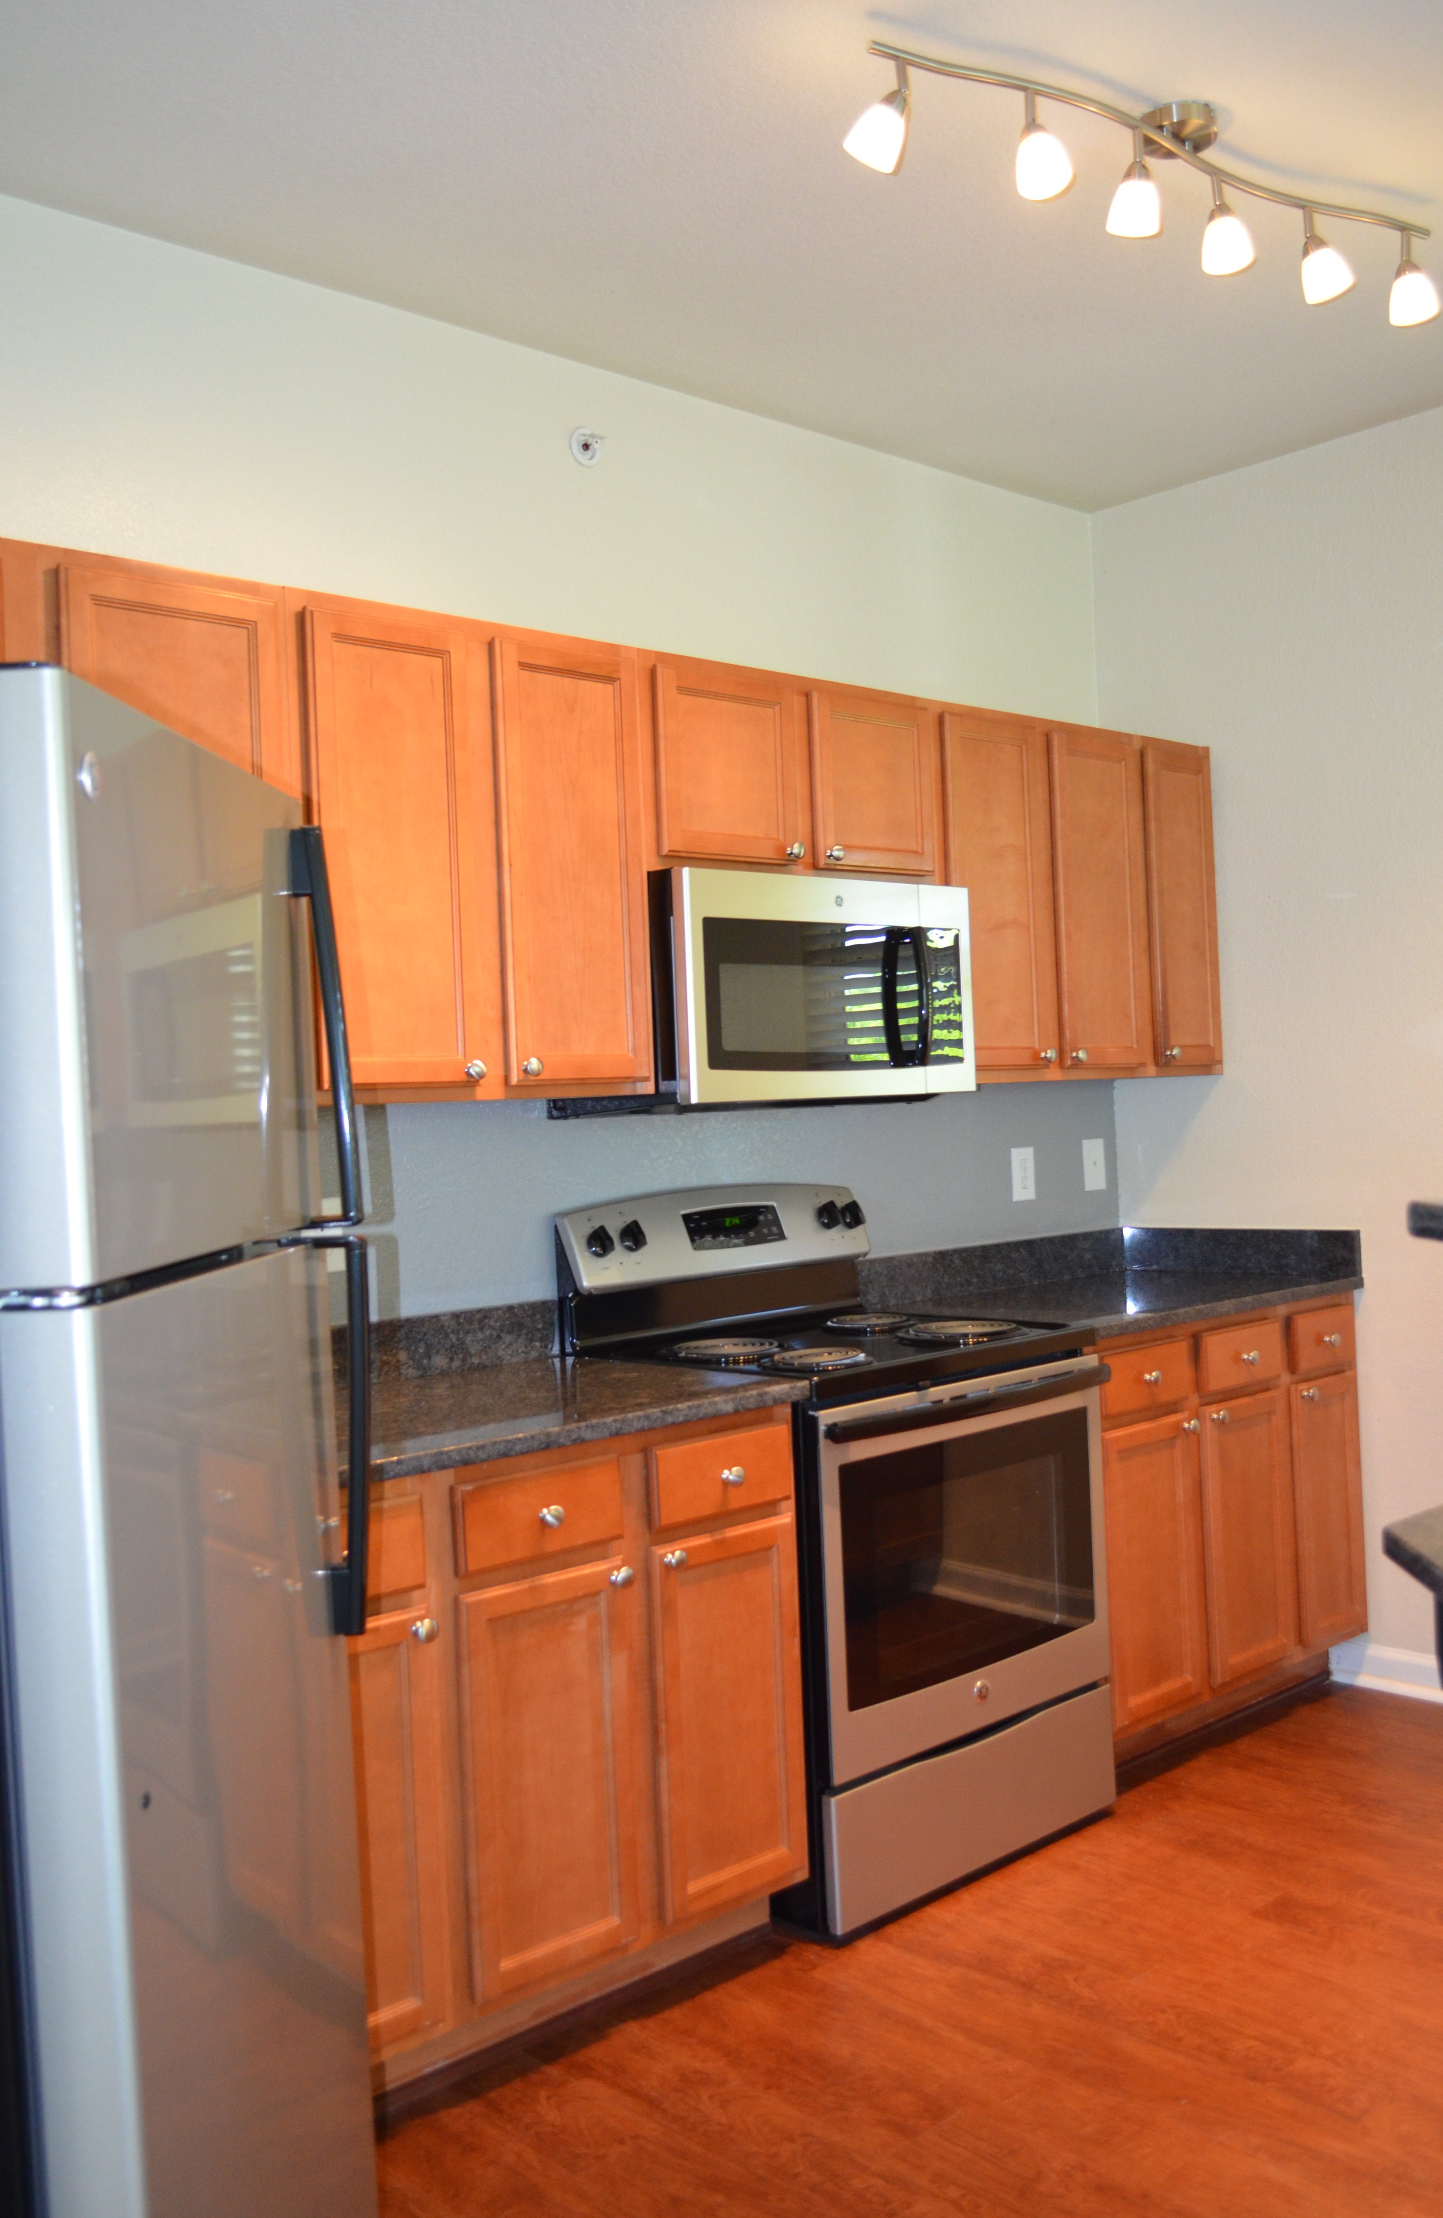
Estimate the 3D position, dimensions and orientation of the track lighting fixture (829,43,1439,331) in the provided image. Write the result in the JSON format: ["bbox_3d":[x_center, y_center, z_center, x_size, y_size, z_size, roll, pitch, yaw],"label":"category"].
[{"bbox_3d":[0.654,-1.326,2.902,1.158,0.212,0.163,-2,0,-34],"label":"track lighting fixture"}]

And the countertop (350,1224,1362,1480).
[{"bbox_3d":[0.189,0.396,3.732,2.802,0.142,0.644,-2,0,-44],"label":"countertop"}]

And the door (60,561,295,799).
[{"bbox_3d":[-0.746,-0.374,2.810,0.333,0.702,0.022,-3,0,-45],"label":"door"}]

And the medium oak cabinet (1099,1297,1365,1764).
[{"bbox_3d":[0.834,0.875,4.356,1.036,0.867,0.616,-2,0,-44],"label":"medium oak cabinet"}]

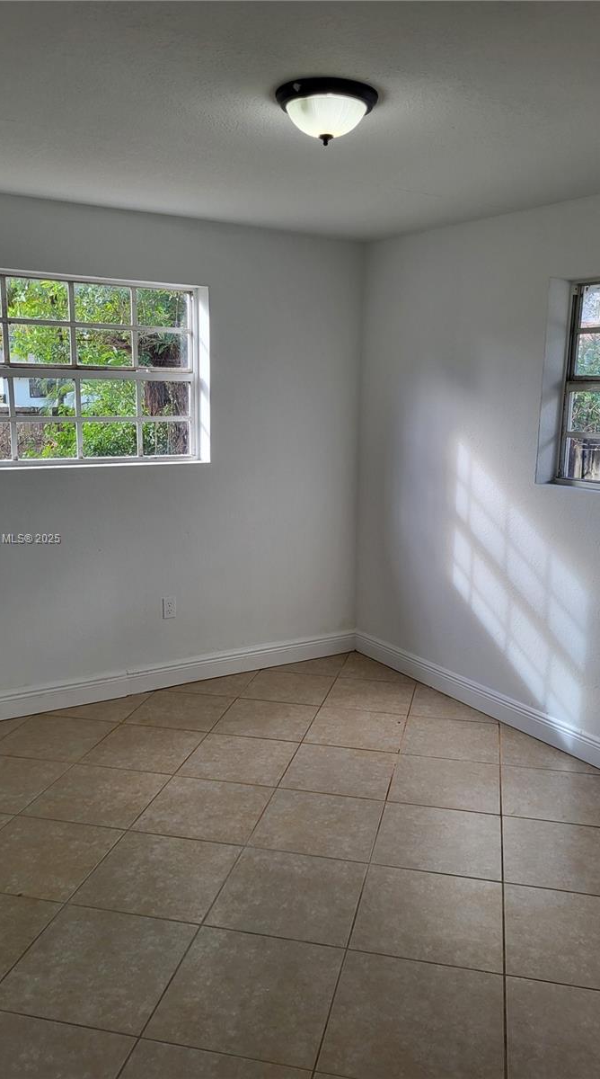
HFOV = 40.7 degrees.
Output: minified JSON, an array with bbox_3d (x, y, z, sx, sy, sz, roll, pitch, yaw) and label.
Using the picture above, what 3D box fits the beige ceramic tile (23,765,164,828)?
[{"bbox_3d":[-0.807,1.032,3.265,0.446,0.010,0.446,3,10,13],"label":"beige ceramic tile"}]

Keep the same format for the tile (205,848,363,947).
[{"bbox_3d":[-0.031,1.169,2.668,0.449,0.012,0.449,3,11,13],"label":"tile"}]

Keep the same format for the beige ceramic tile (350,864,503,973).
[{"bbox_3d":[0.412,1.191,2.567,0.449,0.012,0.449,3,11,13],"label":"beige ceramic tile"}]

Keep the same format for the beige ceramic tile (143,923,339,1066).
[{"bbox_3d":[-0.135,1.247,2.232,0.449,0.012,0.449,3,11,13],"label":"beige ceramic tile"}]

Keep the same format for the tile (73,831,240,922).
[{"bbox_3d":[-0.470,1.131,2.733,0.446,0.010,0.446,3,10,13],"label":"tile"}]

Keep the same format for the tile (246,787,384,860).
[{"bbox_3d":[0.070,1.076,3.066,0.446,0.010,0.446,3,10,13],"label":"tile"}]

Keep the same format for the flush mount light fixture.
[{"bbox_3d":[0.079,-1.235,2.396,0.301,0.134,0.301,1,10,0],"label":"flush mount light fixture"}]

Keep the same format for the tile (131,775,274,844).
[{"bbox_3d":[-0.368,1.054,3.165,0.446,0.010,0.446,3,10,13],"label":"tile"}]

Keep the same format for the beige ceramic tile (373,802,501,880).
[{"bbox_3d":[0.508,1.098,2.966,0.446,0.010,0.446,3,10,13],"label":"beige ceramic tile"}]

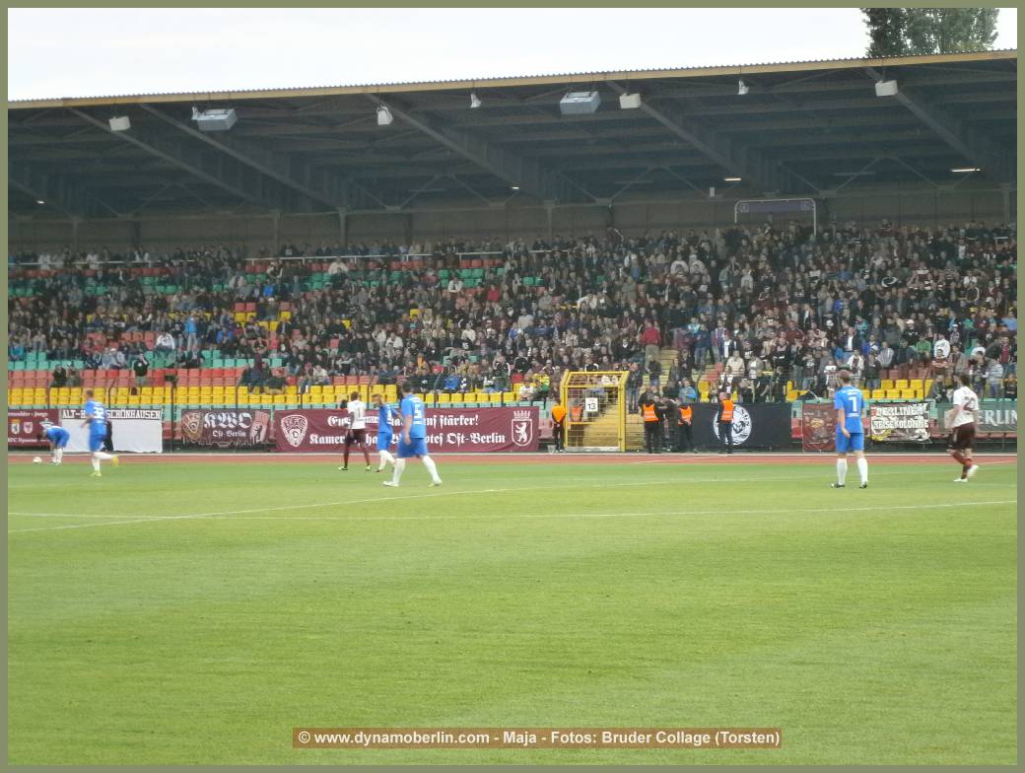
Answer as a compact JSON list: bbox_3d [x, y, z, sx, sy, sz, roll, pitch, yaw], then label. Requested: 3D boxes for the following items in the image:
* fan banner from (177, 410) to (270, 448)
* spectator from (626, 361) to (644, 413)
[{"bbox_3d":[-9.228,1.358,106.129,3.292,1.255,0.050,0,0,24],"label":"fan banner"},{"bbox_3d":[3.851,0.061,104.026,0.500,1.660,0.380,0,0,0],"label":"spectator"}]

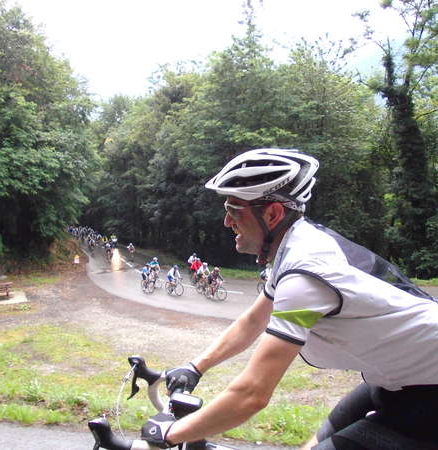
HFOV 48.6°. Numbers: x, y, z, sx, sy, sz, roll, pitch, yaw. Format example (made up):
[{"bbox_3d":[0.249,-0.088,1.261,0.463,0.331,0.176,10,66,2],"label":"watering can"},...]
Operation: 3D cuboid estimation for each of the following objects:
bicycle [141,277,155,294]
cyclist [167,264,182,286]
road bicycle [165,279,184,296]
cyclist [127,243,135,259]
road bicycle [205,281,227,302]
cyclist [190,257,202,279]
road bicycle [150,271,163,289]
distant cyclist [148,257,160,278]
[{"bbox_3d":[-3.839,3.200,26.170,0.440,1.000,1.680,-5,4,-32],"label":"bicycle"},{"bbox_3d":[-2.372,2.831,25.637,0.500,1.470,0.850,-5,4,-38],"label":"cyclist"},{"bbox_3d":[-2.372,3.228,25.770,0.440,1.000,1.680,-5,4,-38],"label":"road bicycle"},{"bbox_3d":[-8.154,2.369,44.812,0.500,1.470,0.850,-3,4,-15],"label":"cyclist"},{"bbox_3d":[-0.158,3.257,24.270,0.440,1.000,1.680,-6,5,-42],"label":"road bicycle"},{"bbox_3d":[-1.359,2.664,28.424,0.500,1.470,0.850,-4,4,-28],"label":"cyclist"},{"bbox_3d":[-3.660,3.093,27.770,0.440,1.000,1.680,-5,4,-33],"label":"road bicycle"},{"bbox_3d":[-3.688,2.619,27.430,0.500,1.470,0.850,-5,4,-33],"label":"distant cyclist"}]

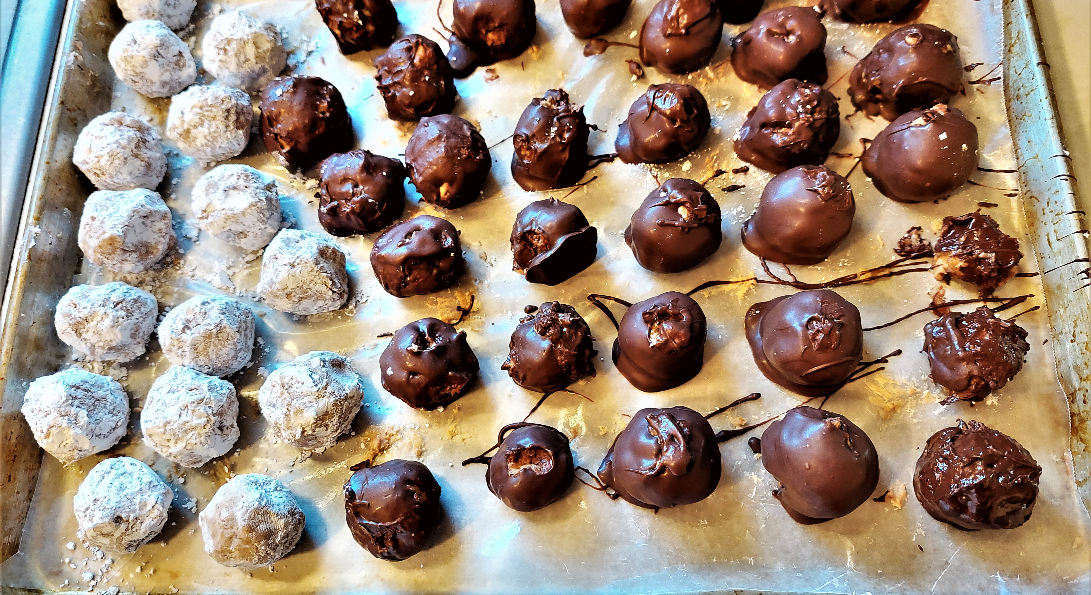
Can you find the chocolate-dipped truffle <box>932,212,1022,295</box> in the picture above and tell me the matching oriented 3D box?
[{"bbox_3d":[0.184,-0.019,0.323,0.034,0.029,0.036,0,70,1],"label":"chocolate-dipped truffle"}]

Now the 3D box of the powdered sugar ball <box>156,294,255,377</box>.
[{"bbox_3d":[-0.140,0.016,0.312,0.037,0.032,0.035,0,72,1],"label":"powdered sugar ball"}]

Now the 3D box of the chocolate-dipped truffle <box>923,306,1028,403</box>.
[{"bbox_3d":[0.175,0.023,0.309,0.039,0.034,0.039,-1,72,1],"label":"chocolate-dipped truffle"}]

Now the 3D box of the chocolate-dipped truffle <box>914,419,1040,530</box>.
[{"bbox_3d":[0.163,0.067,0.287,0.042,0.038,0.041,-1,72,1],"label":"chocolate-dipped truffle"}]

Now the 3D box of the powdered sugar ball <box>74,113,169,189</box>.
[{"bbox_3d":[-0.194,-0.067,0.346,0.039,0.034,0.037,0,72,1],"label":"powdered sugar ball"}]

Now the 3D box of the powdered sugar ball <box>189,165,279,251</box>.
[{"bbox_3d":[-0.137,-0.040,0.336,0.037,0.034,0.039,0,72,1],"label":"powdered sugar ball"}]

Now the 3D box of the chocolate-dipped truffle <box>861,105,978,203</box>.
[{"bbox_3d":[0.165,-0.064,0.336,0.048,0.039,0.044,-1,72,1],"label":"chocolate-dipped truffle"}]

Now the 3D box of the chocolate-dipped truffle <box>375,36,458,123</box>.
[{"bbox_3d":[-0.061,-0.103,0.354,0.038,0.036,0.040,-1,72,1],"label":"chocolate-dipped truffle"}]

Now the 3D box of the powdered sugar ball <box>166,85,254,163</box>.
[{"bbox_3d":[-0.151,-0.078,0.342,0.037,0.033,0.035,0,72,1],"label":"powdered sugar ball"}]

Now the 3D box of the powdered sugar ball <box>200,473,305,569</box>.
[{"bbox_3d":[-0.112,0.085,0.289,0.038,0.033,0.035,0,72,1],"label":"powdered sugar ball"}]

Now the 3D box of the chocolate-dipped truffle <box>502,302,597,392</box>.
[{"bbox_3d":[0.002,0.020,0.313,0.039,0.034,0.038,-1,72,1],"label":"chocolate-dipped truffle"}]

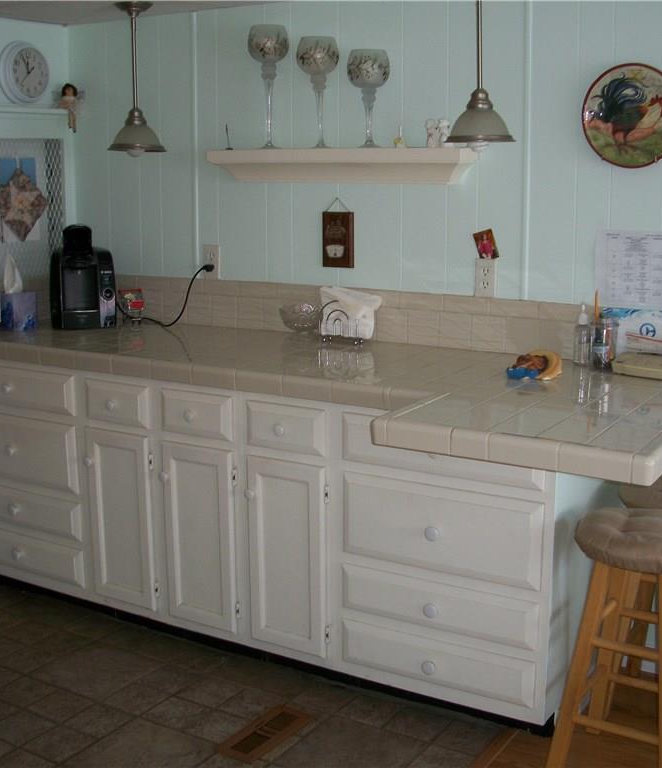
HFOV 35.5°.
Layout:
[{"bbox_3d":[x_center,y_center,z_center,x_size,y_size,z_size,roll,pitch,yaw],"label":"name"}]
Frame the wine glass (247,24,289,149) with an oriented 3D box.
[{"bbox_3d":[-0.205,-0.976,3.424,0.136,0.406,0.136,0,11,0],"label":"wine glass"}]

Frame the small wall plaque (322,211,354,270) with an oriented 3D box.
[{"bbox_3d":[0.024,-0.469,3.380,0.106,0.178,0.020,7,14,30],"label":"small wall plaque"}]

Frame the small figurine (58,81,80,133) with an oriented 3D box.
[{"bbox_3d":[-0.956,-1.010,3.782,0.090,0.185,0.085,-10,15,-42],"label":"small figurine"}]

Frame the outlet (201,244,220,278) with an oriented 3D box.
[{"bbox_3d":[-0.414,-0.423,3.592,0.071,0.117,0.012,7,13,30],"label":"outlet"}]

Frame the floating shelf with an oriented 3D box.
[{"bbox_3d":[0.010,-0.703,3.349,0.943,0.110,0.125,7,13,31],"label":"floating shelf"}]

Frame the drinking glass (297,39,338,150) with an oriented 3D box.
[{"bbox_3d":[-0.045,-0.900,3.195,0.132,0.350,0.132,0,11,0],"label":"drinking glass"}]

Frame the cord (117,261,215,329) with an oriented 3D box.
[{"bbox_3d":[-0.582,-0.308,3.613,0.330,0.220,0.160,7,13,30],"label":"cord"}]

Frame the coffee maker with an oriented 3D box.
[{"bbox_3d":[-0.925,-0.403,3.823,0.198,0.359,0.280,-5,12,-21],"label":"coffee maker"}]

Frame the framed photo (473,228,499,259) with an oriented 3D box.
[{"bbox_3d":[0.478,-0.428,3.184,0.064,0.086,0.006,-12,4,33],"label":"framed photo"}]

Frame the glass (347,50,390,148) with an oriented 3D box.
[{"bbox_3d":[0.110,-0.853,3.107,0.127,0.300,0.127,0,11,0],"label":"glass"}]

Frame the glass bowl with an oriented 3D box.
[{"bbox_3d":[-0.090,-0.204,3.474,0.158,0.100,0.158,0,11,0],"label":"glass bowl"}]

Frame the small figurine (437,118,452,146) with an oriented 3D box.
[{"bbox_3d":[0.334,-0.726,2.993,0.047,0.086,0.045,0,11,0],"label":"small figurine"}]

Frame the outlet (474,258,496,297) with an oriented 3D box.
[{"bbox_3d":[0.460,-0.316,3.073,0.071,0.115,0.012,7,13,30],"label":"outlet"}]

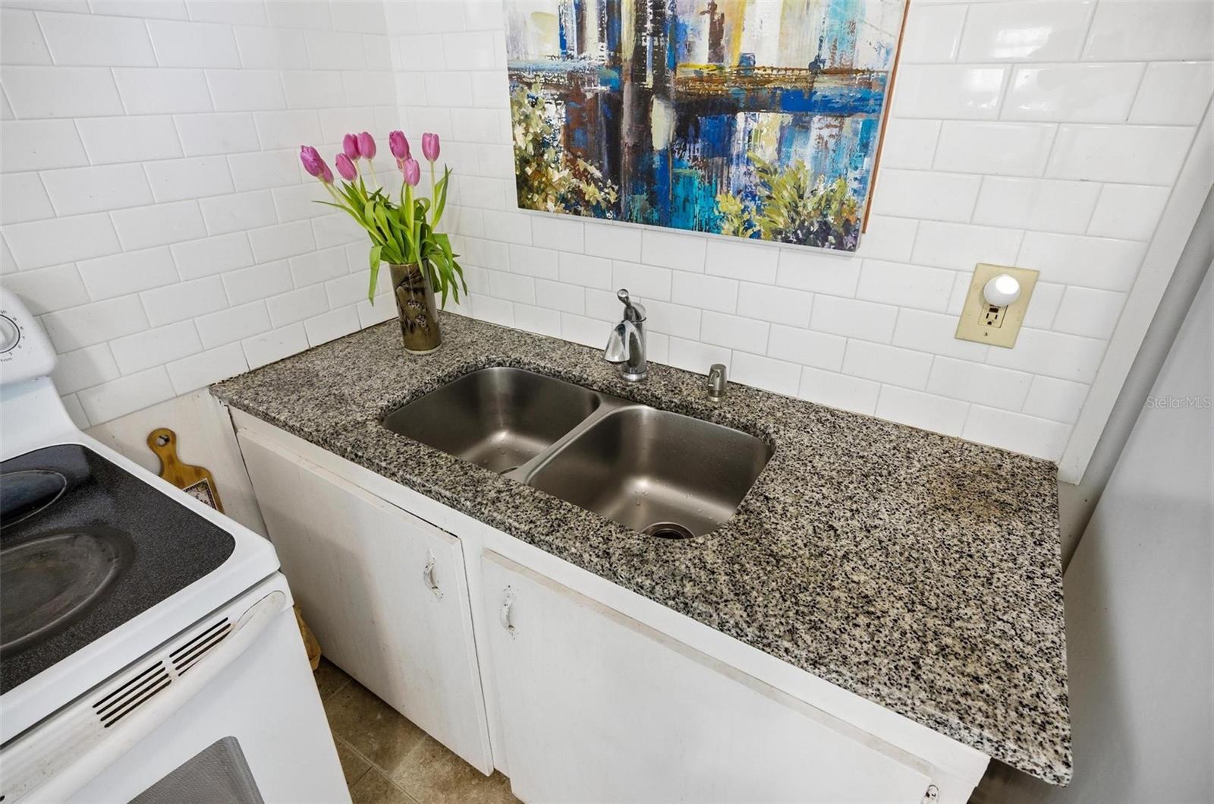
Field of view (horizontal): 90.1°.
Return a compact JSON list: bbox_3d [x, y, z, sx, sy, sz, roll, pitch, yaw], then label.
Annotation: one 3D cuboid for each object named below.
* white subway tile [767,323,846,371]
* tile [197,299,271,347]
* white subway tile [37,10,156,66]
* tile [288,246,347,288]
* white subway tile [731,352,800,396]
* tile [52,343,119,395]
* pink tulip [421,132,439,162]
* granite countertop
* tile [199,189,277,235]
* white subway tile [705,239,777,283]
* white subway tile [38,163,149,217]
[{"bbox_3d":[0.406,-0.113,1.235,0.153,0.075,0.009,16,32,28],"label":"white subway tile"},{"bbox_3d":[-0.831,-0.173,1.352,0.009,0.075,0.155,16,32,28],"label":"tile"},{"bbox_3d":[-0.868,-0.618,1.038,0.010,0.075,0.153,16,32,28],"label":"white subway tile"},{"bbox_3d":[-0.710,-0.336,1.500,0.009,0.076,0.152,16,32,28],"label":"tile"},{"bbox_3d":[0.340,-0.063,1.303,0.152,0.076,0.010,16,32,28],"label":"white subway tile"},{"bbox_3d":[-0.998,-0.053,1.121,0.010,0.076,0.152,17,32,29],"label":"tile"},{"bbox_3d":[-0.391,-0.566,1.345,0.039,0.059,0.039,-7,29,-13],"label":"pink tulip"},{"bbox_3d":[-0.040,0.049,1.195,1.554,0.028,0.643,16,32,28],"label":"granite countertop"},{"bbox_3d":[-0.794,-0.411,1.310,0.009,0.076,0.152,16,32,28],"label":"tile"},{"bbox_3d":[0.276,-0.289,1.241,0.152,0.076,0.009,16,32,28],"label":"white subway tile"},{"bbox_3d":[-0.905,-0.381,1.081,0.010,0.075,0.152,16,32,28],"label":"white subway tile"}]

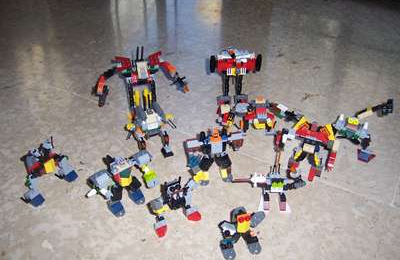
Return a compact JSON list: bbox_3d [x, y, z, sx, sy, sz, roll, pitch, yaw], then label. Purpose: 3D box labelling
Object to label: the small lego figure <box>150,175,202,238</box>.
[{"bbox_3d":[-0.033,0.100,0.540,0.062,0.045,0.046,-17,47,-16],"label":"small lego figure"}]

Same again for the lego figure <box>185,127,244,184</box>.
[{"bbox_3d":[0.019,0.036,0.593,0.082,0.060,0.048,-5,45,-5],"label":"lego figure"}]

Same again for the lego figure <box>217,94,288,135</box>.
[{"bbox_3d":[0.081,-0.025,0.661,0.112,0.050,0.040,0,45,0],"label":"lego figure"}]

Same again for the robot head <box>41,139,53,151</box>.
[{"bbox_3d":[-0.213,0.020,0.579,0.014,0.013,0.013,-29,52,-26],"label":"robot head"}]

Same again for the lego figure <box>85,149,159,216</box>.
[{"bbox_3d":[-0.103,0.072,0.565,0.086,0.050,0.046,-24,50,-22],"label":"lego figure"}]

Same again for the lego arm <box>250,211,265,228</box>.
[{"bbox_3d":[0.071,0.112,0.518,0.016,0.015,0.015,-11,46,-11],"label":"lego arm"}]

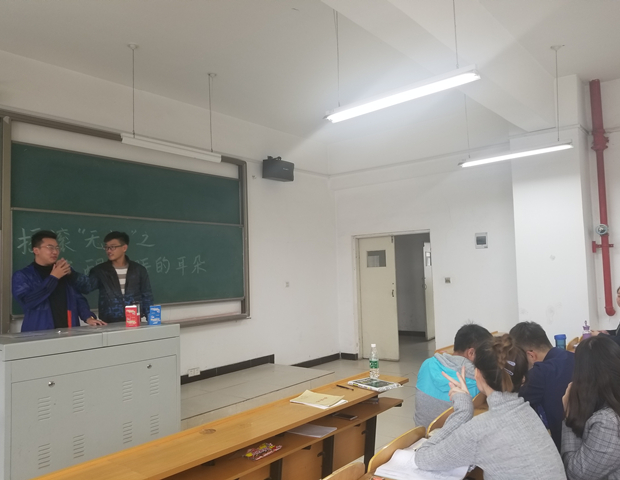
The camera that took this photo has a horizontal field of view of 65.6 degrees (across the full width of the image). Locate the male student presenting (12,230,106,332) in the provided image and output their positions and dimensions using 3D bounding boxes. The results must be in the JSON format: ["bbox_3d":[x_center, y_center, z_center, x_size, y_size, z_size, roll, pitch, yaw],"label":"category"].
[{"bbox_3d":[-1.956,0.775,3.737,0.460,1.678,0.570,-4,-4,37],"label":"male student presenting"}]

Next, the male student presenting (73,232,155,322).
[{"bbox_3d":[-1.667,0.778,4.077,0.660,1.700,0.420,0,-4,-25],"label":"male student presenting"}]

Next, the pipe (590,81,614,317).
[{"bbox_3d":[3.394,-0.511,5.577,0.190,2.720,0.190,-4,-5,40],"label":"pipe"}]

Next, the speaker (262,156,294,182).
[{"bbox_3d":[-0.498,-0.996,6.954,0.490,0.255,0.260,1,3,-35],"label":"speaker"}]

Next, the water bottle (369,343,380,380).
[{"bbox_3d":[0.422,0.790,3.137,0.064,0.232,0.064,-1,-4,0],"label":"water bottle"}]

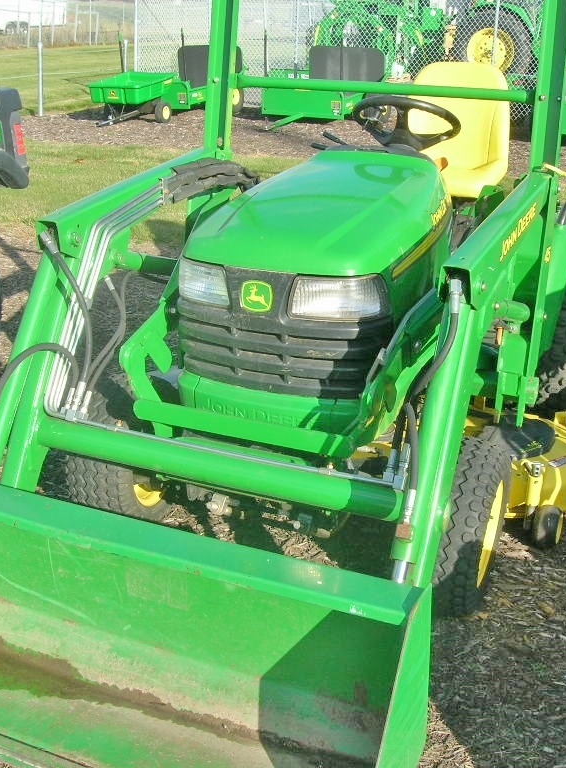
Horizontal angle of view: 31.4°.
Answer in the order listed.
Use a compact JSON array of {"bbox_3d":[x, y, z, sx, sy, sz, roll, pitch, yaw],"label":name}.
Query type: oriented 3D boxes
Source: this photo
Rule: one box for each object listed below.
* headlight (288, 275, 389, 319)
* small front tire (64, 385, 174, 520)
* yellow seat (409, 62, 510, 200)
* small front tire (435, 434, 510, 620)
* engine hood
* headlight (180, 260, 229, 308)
[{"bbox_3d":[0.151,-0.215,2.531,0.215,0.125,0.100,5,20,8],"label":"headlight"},{"bbox_3d":[-0.476,0.210,3.129,0.210,0.460,0.460,9,22,19],"label":"small front tire"},{"bbox_3d":[0.664,-0.953,3.857,0.430,0.510,0.480,10,22,22],"label":"yellow seat"},{"bbox_3d":[0.471,0.377,2.735,0.210,0.460,0.460,9,22,19],"label":"small front tire"},{"bbox_3d":[0.114,-0.471,2.860,0.590,0.320,0.870,10,22,22],"label":"engine hood"},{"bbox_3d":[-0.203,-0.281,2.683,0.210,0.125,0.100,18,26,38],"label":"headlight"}]

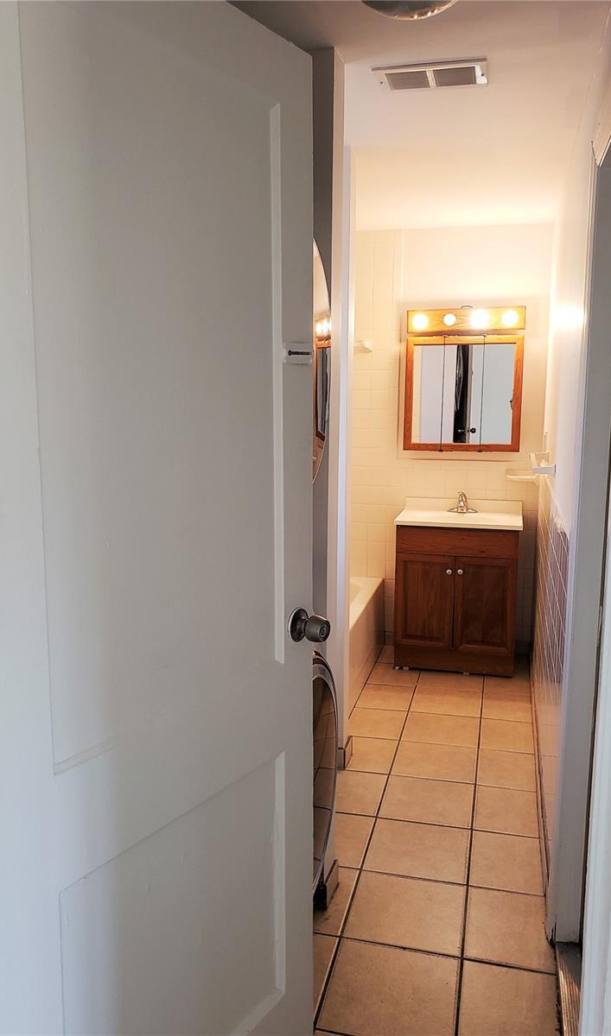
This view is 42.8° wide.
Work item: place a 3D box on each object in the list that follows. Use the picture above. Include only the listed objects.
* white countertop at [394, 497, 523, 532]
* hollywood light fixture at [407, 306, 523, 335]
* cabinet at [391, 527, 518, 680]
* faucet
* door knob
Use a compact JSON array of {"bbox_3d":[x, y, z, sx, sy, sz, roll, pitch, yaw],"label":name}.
[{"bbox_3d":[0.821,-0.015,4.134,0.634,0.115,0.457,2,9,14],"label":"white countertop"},{"bbox_3d":[0.851,-1.054,4.134,0.618,0.114,0.139,2,9,14],"label":"hollywood light fixture"},{"bbox_3d":[0.817,0.405,4.198,0.604,0.773,0.425,2,9,14],"label":"cabinet"},{"bbox_3d":[0.858,-0.079,4.247,0.161,0.120,0.126,2,9,14],"label":"faucet"},{"bbox_3d":[0.009,0.215,1.521,0.067,0.067,0.067,6,10,34],"label":"door knob"}]

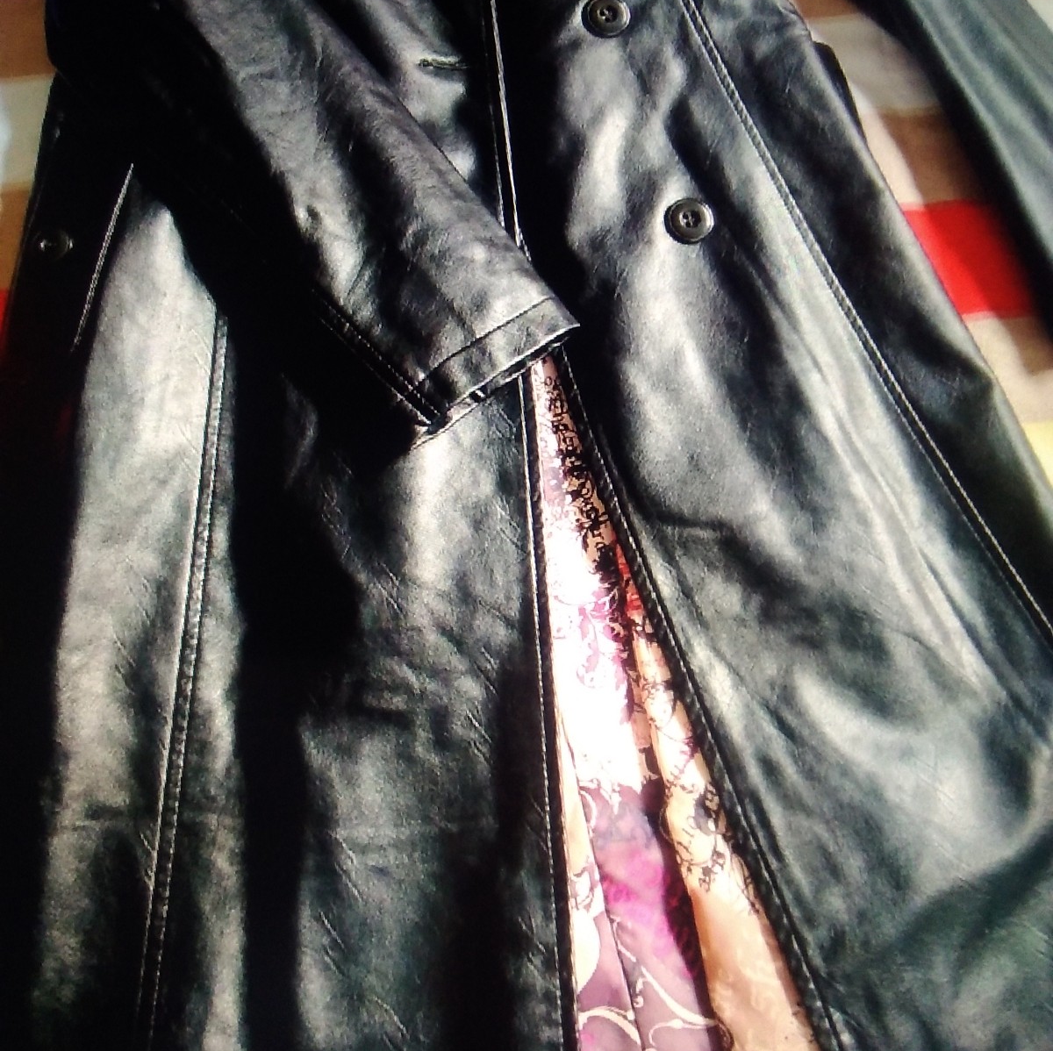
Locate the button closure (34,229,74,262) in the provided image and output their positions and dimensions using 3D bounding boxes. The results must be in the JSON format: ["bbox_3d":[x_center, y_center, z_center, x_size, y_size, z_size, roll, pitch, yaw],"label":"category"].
[{"bbox_3d":[-0.299,-0.177,0.745,0.026,0.005,0.026,0,69,-5],"label":"button closure"}]

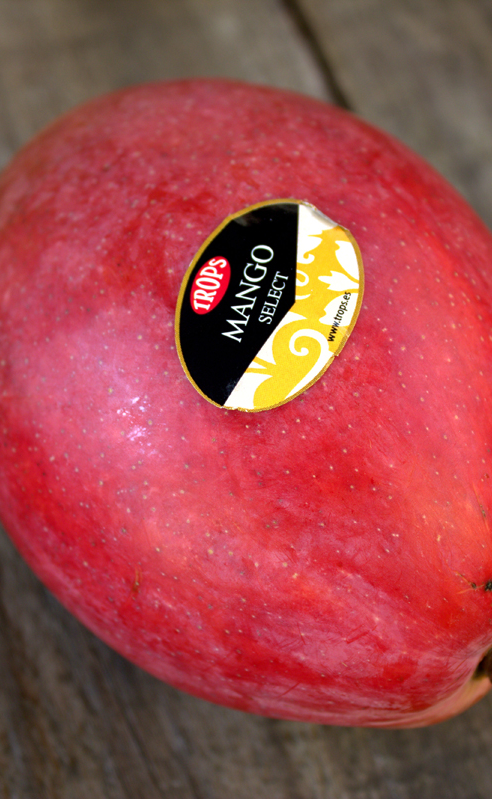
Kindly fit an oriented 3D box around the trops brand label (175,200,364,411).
[{"bbox_3d":[0.003,-0.014,0.238,0.026,0.003,0.034,15,71,18],"label":"trops brand label"}]

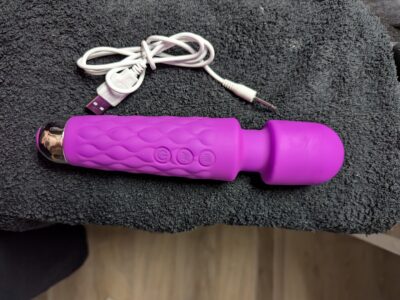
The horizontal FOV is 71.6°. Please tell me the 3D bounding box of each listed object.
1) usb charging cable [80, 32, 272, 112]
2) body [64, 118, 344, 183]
[{"bbox_3d":[-0.017,-0.057,0.205,0.147,0.014,0.065,0,82,-1],"label":"usb charging cable"},{"bbox_3d":[-0.007,-0.001,0.183,0.198,0.041,0.042,3,85,0],"label":"body"}]

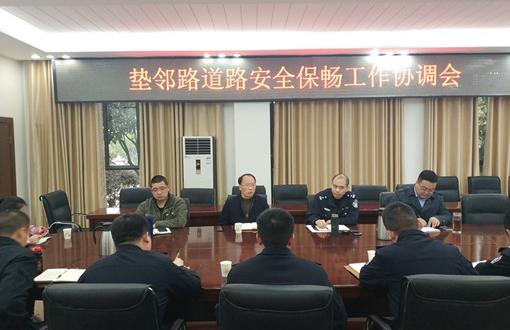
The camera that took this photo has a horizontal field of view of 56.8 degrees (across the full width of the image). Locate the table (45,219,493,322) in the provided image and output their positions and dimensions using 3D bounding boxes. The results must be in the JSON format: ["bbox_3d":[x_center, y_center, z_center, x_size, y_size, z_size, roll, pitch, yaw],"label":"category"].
[{"bbox_3d":[0.433,1.004,3.560,4.350,0.760,1.900,-1,3,0],"label":"table"}]

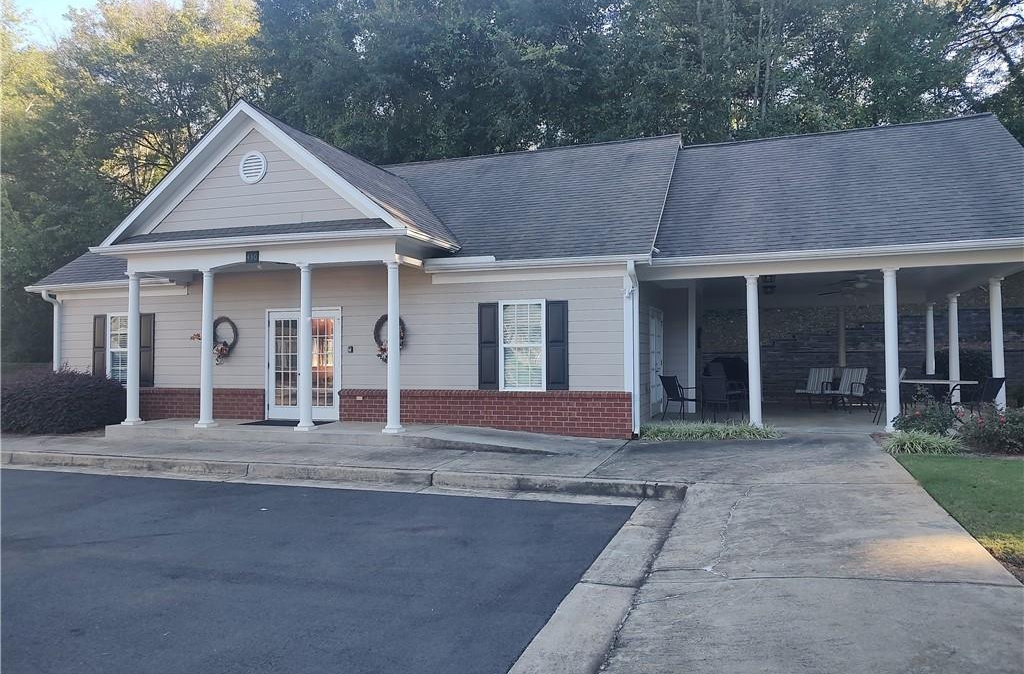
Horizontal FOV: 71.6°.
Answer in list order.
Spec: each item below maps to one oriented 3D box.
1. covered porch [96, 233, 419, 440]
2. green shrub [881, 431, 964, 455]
[{"bbox_3d":[-4.081,0.068,12.262,5.809,3.115,1.909,-1,-2,18],"label":"covered porch"},{"bbox_3d":[5.302,1.326,9.201,0.804,0.271,0.623,-1,-2,18],"label":"green shrub"}]

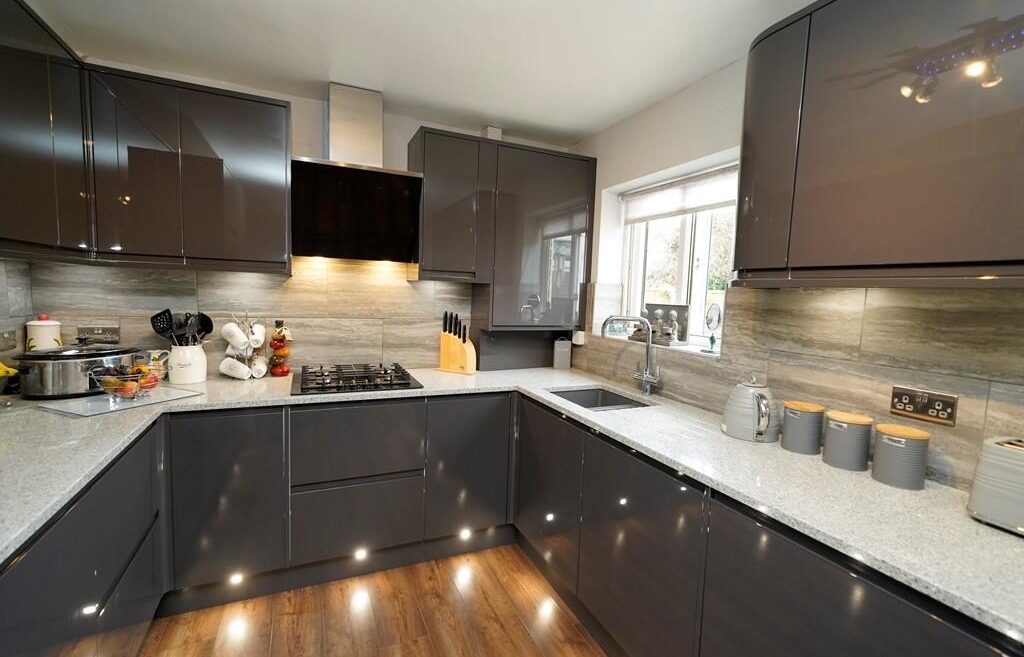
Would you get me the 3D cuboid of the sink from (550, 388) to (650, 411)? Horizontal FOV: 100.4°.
[{"bbox_3d":[0.399,0.431,2.006,0.311,0.180,0.367,0,5,-26],"label":"sink"}]

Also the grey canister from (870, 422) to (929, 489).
[{"bbox_3d":[1.065,0.349,1.171,0.108,0.146,0.108,0,5,-24],"label":"grey canister"}]

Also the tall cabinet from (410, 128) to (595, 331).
[{"bbox_3d":[-0.057,-0.524,2.580,1.067,1.047,0.340,0,5,-24],"label":"tall cabinet"}]

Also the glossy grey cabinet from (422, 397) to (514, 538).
[{"bbox_3d":[-0.341,0.682,2.483,0.454,0.724,0.580,0,5,-24],"label":"glossy grey cabinet"}]

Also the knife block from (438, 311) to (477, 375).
[{"bbox_3d":[-0.308,0.080,2.541,0.220,0.360,0.100,4,5,23],"label":"knife block"}]

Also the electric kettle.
[{"bbox_3d":[0.865,0.278,1.533,0.178,0.218,0.200,3,4,13],"label":"electric kettle"}]

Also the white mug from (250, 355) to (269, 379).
[{"bbox_3d":[-1.294,0.200,2.186,0.105,0.085,0.115,45,9,-41],"label":"white mug"}]

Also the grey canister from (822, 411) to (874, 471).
[{"bbox_3d":[1.012,0.337,1.289,0.110,0.149,0.110,0,5,-24],"label":"grey canister"}]

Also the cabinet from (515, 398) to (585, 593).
[{"bbox_3d":[0.408,0.721,2.128,0.560,0.712,0.581,0,5,-26],"label":"cabinet"}]

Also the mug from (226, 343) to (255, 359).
[{"bbox_3d":[-1.392,0.097,2.188,0.105,0.085,0.115,-27,-40,17],"label":"mug"}]

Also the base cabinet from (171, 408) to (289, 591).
[{"bbox_3d":[-1.271,0.668,2.030,0.407,0.721,0.560,0,5,-24],"label":"base cabinet"}]

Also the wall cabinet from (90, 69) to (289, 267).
[{"bbox_3d":[-1.431,-0.675,2.018,0.698,0.762,0.330,0,5,-24],"label":"wall cabinet"}]

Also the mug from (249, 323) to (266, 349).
[{"bbox_3d":[-1.295,0.041,2.171,0.105,0.085,0.115,45,9,-41],"label":"mug"}]

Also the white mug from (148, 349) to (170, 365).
[{"bbox_3d":[-1.697,0.179,2.051,0.086,0.143,0.085,0,5,-24],"label":"white mug"}]

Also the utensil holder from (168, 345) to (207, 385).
[{"bbox_3d":[-1.583,0.175,2.086,0.151,0.168,0.151,0,5,-24],"label":"utensil holder"}]

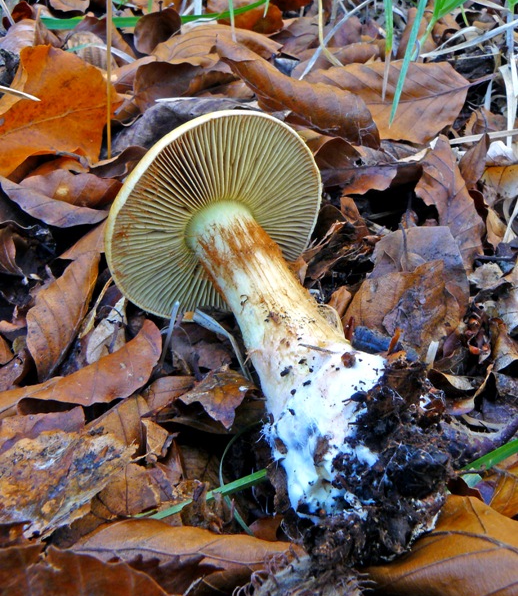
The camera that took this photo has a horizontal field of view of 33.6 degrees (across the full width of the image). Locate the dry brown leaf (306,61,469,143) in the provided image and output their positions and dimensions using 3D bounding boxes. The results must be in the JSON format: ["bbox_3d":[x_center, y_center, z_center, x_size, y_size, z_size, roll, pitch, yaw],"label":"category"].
[{"bbox_3d":[0.057,-0.088,0.384,0.078,0.014,0.052,-15,49,-16],"label":"dry brown leaf"}]

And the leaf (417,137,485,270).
[{"bbox_3d":[0.079,-0.039,0.351,0.025,0.015,0.056,-6,66,-3],"label":"leaf"}]

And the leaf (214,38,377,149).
[{"bbox_3d":[0.018,-0.097,0.401,0.025,0.019,0.089,-37,61,-24],"label":"leaf"}]

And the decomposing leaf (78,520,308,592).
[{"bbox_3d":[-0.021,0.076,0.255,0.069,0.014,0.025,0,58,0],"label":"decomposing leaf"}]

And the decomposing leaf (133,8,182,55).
[{"bbox_3d":[-0.052,-0.137,0.439,0.025,0.018,0.017,0,63,0],"label":"decomposing leaf"}]

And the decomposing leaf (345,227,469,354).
[{"bbox_3d":[0.055,-0.003,0.319,0.047,0.013,0.052,0,66,0],"label":"decomposing leaf"}]

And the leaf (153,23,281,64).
[{"bbox_3d":[-0.021,-0.127,0.428,0.066,0.015,0.041,-3,50,-4],"label":"leaf"}]

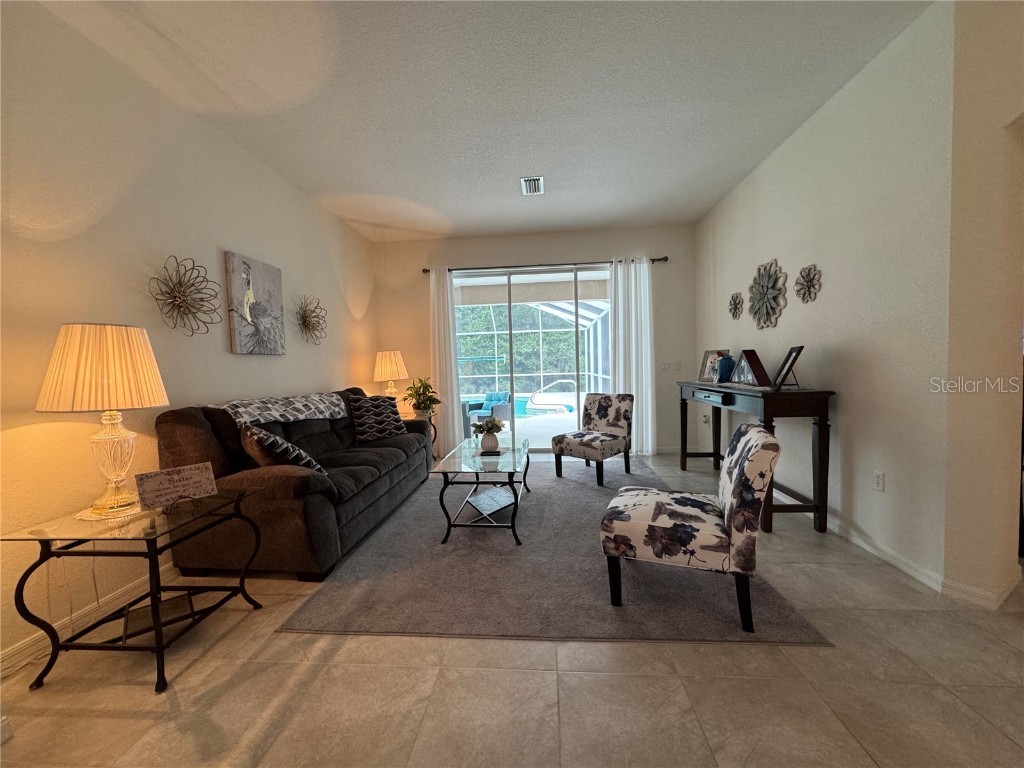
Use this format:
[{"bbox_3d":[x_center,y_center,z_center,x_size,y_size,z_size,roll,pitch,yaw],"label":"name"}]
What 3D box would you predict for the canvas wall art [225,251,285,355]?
[{"bbox_3d":[-2.006,-0.598,3.279,0.038,0.737,0.578,-1,3,5],"label":"canvas wall art"}]

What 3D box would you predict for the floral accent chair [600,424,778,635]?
[{"bbox_3d":[0.865,0.636,2.077,0.720,0.830,0.560,-1,3,23],"label":"floral accent chair"}]

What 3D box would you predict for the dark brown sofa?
[{"bbox_3d":[-1.397,0.577,3.354,0.970,0.970,2.140,-1,2,5],"label":"dark brown sofa"}]

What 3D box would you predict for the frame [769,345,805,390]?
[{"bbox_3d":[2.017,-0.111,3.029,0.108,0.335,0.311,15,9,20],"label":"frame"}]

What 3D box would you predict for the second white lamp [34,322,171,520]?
[{"bbox_3d":[-1.861,0.162,1.924,0.442,0.843,0.442,-1,3,5],"label":"second white lamp"}]

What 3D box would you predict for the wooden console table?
[{"bbox_3d":[1.984,0.494,3.641,0.464,0.956,1.763,-1,3,5],"label":"wooden console table"}]

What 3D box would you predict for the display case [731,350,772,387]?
[{"bbox_3d":[2.046,-0.137,3.572,0.100,0.295,0.560,-1,2,5],"label":"display case"}]

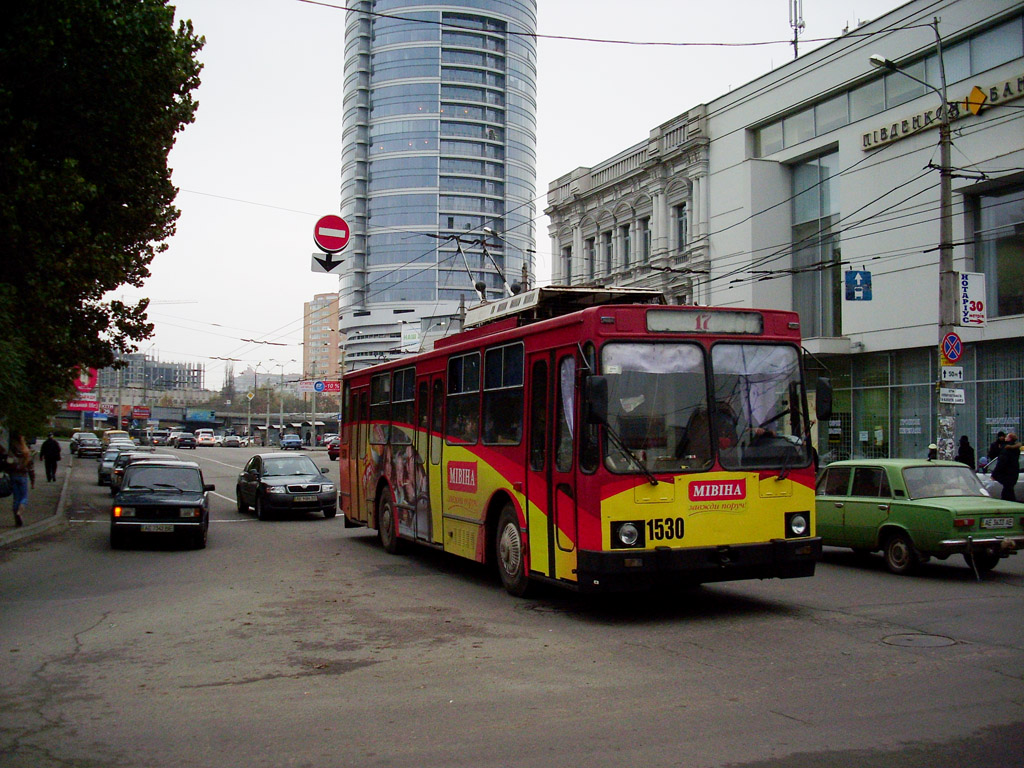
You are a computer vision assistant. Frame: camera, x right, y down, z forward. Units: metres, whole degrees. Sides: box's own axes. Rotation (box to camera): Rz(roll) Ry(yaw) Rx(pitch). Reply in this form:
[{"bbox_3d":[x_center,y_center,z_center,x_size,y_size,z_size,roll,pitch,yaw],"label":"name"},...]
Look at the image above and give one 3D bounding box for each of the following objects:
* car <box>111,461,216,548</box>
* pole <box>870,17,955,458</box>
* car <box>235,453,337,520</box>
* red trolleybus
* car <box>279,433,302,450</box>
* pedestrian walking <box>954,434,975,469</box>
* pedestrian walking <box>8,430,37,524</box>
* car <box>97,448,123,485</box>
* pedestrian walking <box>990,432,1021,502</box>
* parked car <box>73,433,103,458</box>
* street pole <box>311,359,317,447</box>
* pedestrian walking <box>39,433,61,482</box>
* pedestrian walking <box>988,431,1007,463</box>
[{"bbox_3d":[-6.360,2.130,20.521,1.620,1.440,4.130,1,-3,-15],"label":"car"},{"bbox_3d":[7.996,-2.335,22.306,1.900,10.087,0.400,1,-3,-21],"label":"pole"},{"bbox_3d":[-5.478,2.371,26.900,1.770,1.460,4.680,1,-3,-20],"label":"car"},{"bbox_3d":[-0.036,0.812,16.069,2.540,3.460,11.301,1,-3,-21],"label":"red trolleybus"},{"bbox_3d":[-21.074,5.568,107.000,1.610,1.440,4.070,1,-3,-21],"label":"car"},{"bbox_3d":[10.893,2.102,27.000,0.450,1.720,0.520,-1,-3,28],"label":"pedestrian walking"},{"bbox_3d":[-9.005,1.752,20.640,0.550,1.720,0.500,1,-3,-20],"label":"pedestrian walking"},{"bbox_3d":[-15.487,3.245,44.304,1.670,1.430,4.200,1,-3,-20],"label":"car"},{"bbox_3d":[10.108,1.862,23.000,0.520,1.690,0.520,-1,-3,31],"label":"pedestrian walking"},{"bbox_3d":[-27.587,3.994,73.000,1.700,1.550,4.300,2,-3,-27],"label":"parked car"},{"bbox_3d":[-20.806,2.015,118.000,0.360,9.100,0.360,1,-3,-21],"label":"street pole"},{"bbox_3d":[-16.433,2.615,40.000,0.620,1.750,0.400,1,-3,-21],"label":"pedestrian walking"},{"bbox_3d":[11.359,1.965,26.300,0.520,1.750,0.380,2,-3,-27],"label":"pedestrian walking"}]

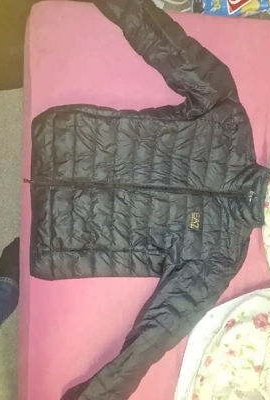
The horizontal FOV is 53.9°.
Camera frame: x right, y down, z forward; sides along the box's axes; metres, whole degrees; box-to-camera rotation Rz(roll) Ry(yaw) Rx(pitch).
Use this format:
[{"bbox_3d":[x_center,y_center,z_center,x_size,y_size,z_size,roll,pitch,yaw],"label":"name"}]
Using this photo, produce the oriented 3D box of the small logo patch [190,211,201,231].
[{"bbox_3d":[0.179,0.064,0.785,0.033,0.005,0.053,6,88,-7],"label":"small logo patch"}]

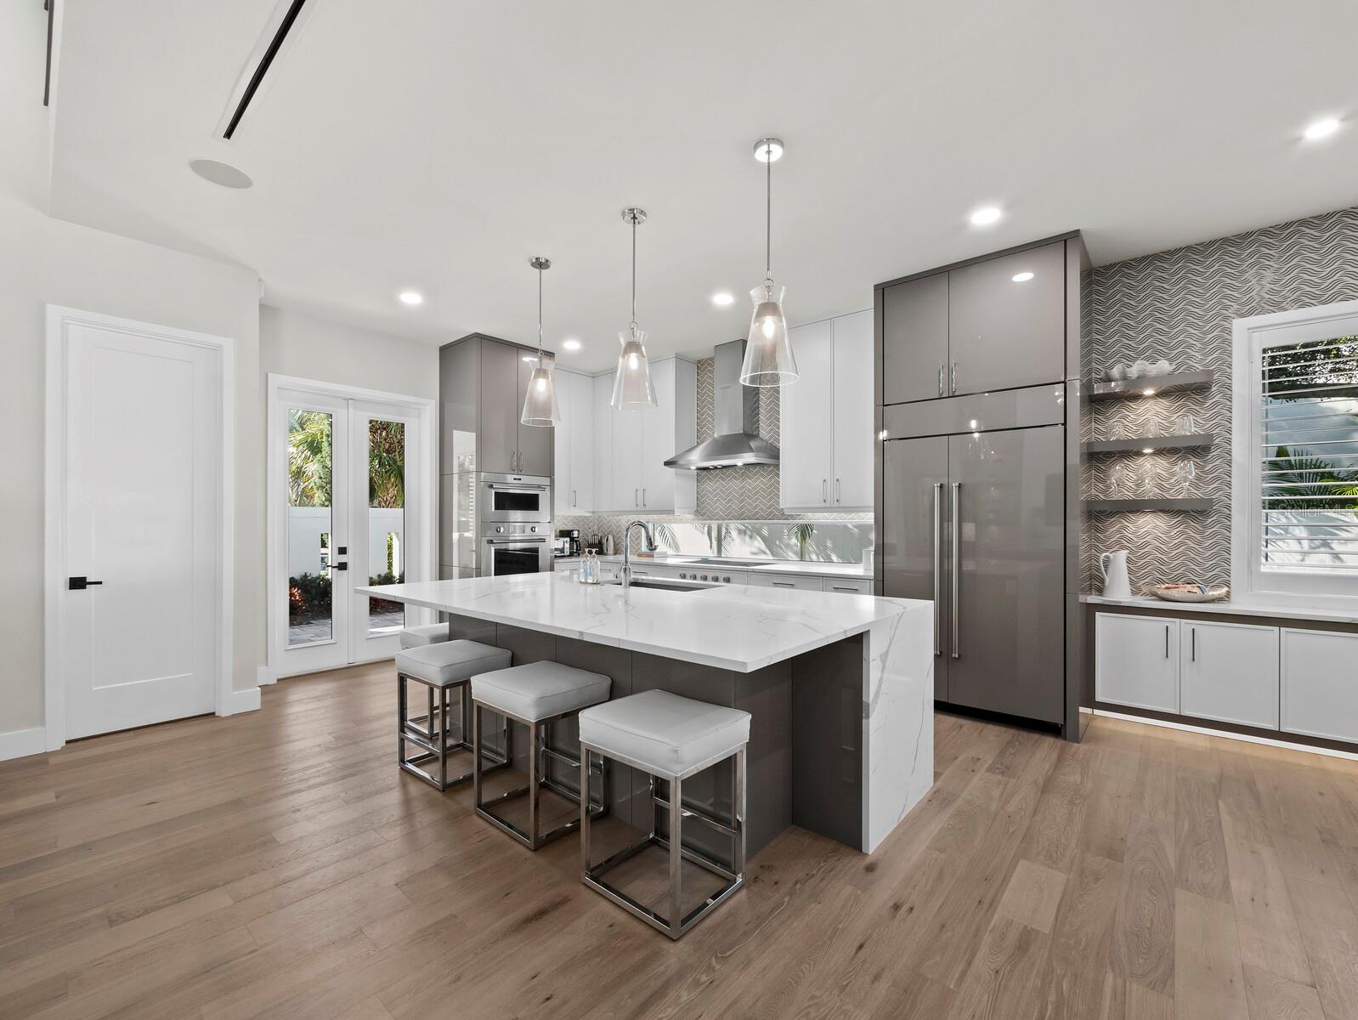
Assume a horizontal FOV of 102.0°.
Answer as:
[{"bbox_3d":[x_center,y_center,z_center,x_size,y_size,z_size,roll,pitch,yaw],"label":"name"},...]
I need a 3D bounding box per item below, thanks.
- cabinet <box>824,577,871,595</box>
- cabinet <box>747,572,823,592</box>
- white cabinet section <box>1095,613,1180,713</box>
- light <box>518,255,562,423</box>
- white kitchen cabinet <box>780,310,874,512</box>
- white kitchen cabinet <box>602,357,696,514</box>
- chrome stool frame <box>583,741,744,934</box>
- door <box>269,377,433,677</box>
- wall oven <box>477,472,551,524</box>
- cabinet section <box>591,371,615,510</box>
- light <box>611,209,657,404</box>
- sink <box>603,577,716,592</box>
[{"bbox_3d":[1.530,0.939,4.467,0.460,0.840,0.600,-1,-1,41],"label":"cabinet"},{"bbox_3d":[1.075,0.925,4.850,0.715,0.815,0.600,0,-1,40],"label":"cabinet"},{"bbox_3d":[2.826,0.937,3.398,0.400,0.565,0.025,-1,-1,41],"label":"white cabinet section"},{"bbox_3d":[-0.912,-1.107,3.606,0.262,1.063,0.262,0,0,0],"label":"light"},{"bbox_3d":[1.394,-0.792,4.776,0.950,1.625,0.350,-1,-1,41],"label":"white kitchen cabinet"},{"bbox_3d":[-0.342,-0.760,6.187,1.060,1.630,0.350,-1,-1,41],"label":"white kitchen cabinet"},{"bbox_3d":[-0.059,1.109,2.031,0.455,0.518,0.383,0,-1,40],"label":"chrome stool frame"},{"bbox_3d":[-2.928,0.144,5.058,0.110,2.500,1.410,0,-1,40],"label":"door"},{"bbox_3d":[-1.760,-0.105,5.525,0.550,0.467,0.770,0,-1,40],"label":"wall oven"},{"bbox_3d":[-0.779,-0.774,6.577,0.357,1.601,0.350,-1,-1,40],"label":"cabinet section"},{"bbox_3d":[-0.245,-1.112,3.041,0.262,1.063,0.262,0,0,0],"label":"light"},{"bbox_3d":[-0.096,0.593,3.393,0.690,0.230,0.410,-1,-1,41],"label":"sink"}]

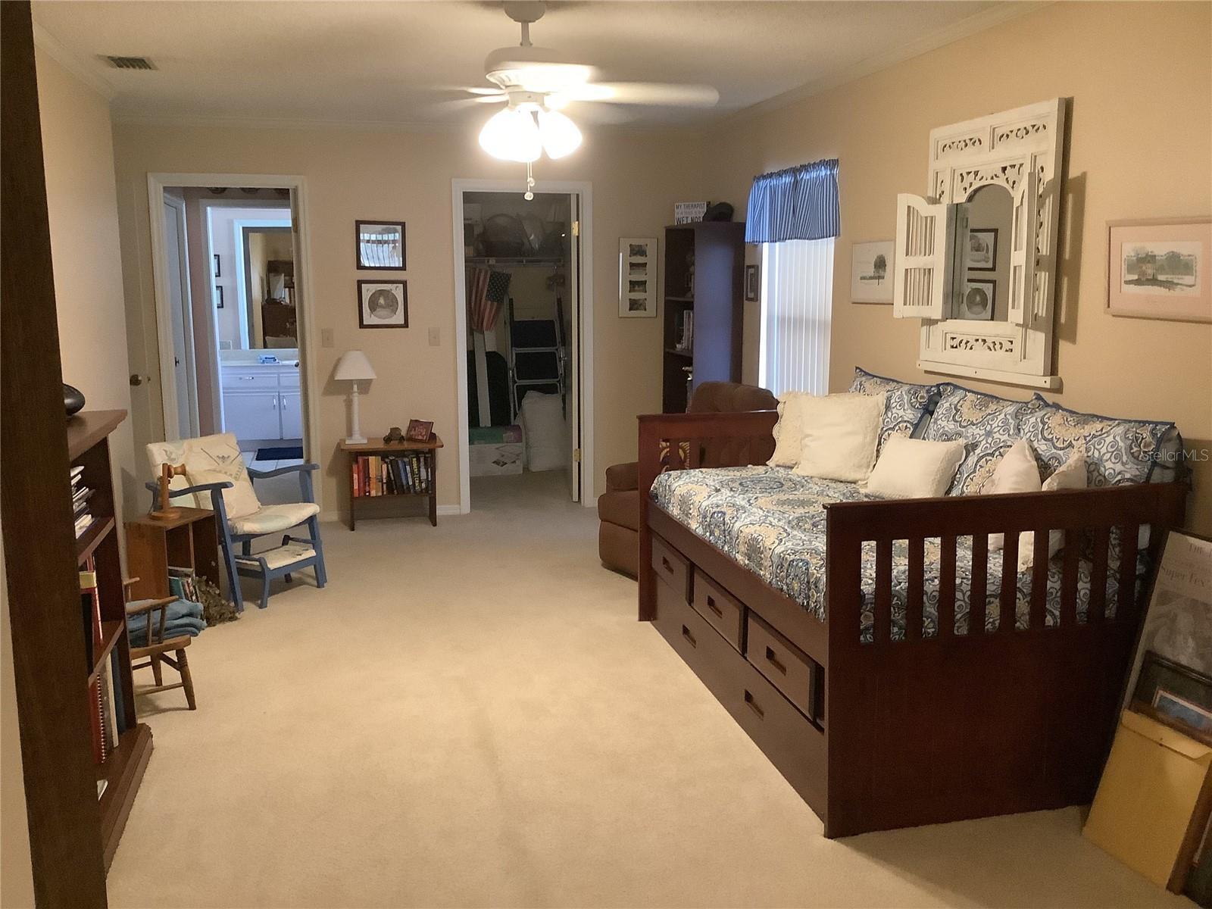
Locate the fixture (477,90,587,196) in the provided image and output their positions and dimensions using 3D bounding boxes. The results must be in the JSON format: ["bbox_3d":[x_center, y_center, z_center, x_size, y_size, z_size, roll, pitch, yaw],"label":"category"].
[{"bbox_3d":[-0.266,-1.039,3.647,0.340,0.350,0.340,-2,10,-14],"label":"fixture"}]

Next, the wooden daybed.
[{"bbox_3d":[0.899,0.417,4.033,1.117,0.959,1.988,-3,10,-14],"label":"wooden daybed"}]

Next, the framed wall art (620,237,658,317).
[{"bbox_3d":[0.210,-1.147,7.069,0.252,0.510,0.025,-2,10,-14],"label":"framed wall art"}]

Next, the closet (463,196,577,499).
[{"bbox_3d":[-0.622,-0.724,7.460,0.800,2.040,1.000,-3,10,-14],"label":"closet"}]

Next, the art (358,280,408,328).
[{"bbox_3d":[-1.373,-0.925,6.702,0.296,0.287,0.025,-2,10,-14],"label":"art"}]

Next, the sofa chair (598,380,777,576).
[{"bbox_3d":[0.510,0.124,5.666,0.860,0.980,0.840,-7,12,-36],"label":"sofa chair"}]

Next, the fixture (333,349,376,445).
[{"bbox_3d":[-1.524,-0.354,6.627,0.250,0.560,0.250,-2,10,-14],"label":"fixture"}]

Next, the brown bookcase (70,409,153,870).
[{"bbox_3d":[-1.589,0.491,3.119,0.345,1.110,1.000,-3,10,-15],"label":"brown bookcase"}]

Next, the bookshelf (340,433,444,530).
[{"bbox_3d":[-1.319,0.177,6.712,0.600,0.525,0.350,-2,10,-14],"label":"bookshelf"}]

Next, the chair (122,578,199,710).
[{"bbox_3d":[-1.724,0.633,3.887,0.370,0.590,0.380,-9,13,-40],"label":"chair"}]

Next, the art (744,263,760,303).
[{"bbox_3d":[0.820,-0.966,6.164,0.022,0.210,0.205,-2,10,-14],"label":"art"}]

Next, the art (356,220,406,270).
[{"bbox_3d":[-1.370,-1.274,6.619,0.295,0.295,0.025,-3,10,-14],"label":"art"}]

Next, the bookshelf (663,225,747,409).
[{"bbox_3d":[0.598,-0.507,6.820,0.310,1.830,0.610,-3,10,-14],"label":"bookshelf"}]

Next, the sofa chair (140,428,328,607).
[{"bbox_3d":[-1.814,0.301,5.330,0.750,0.745,0.590,6,12,33],"label":"sofa chair"}]

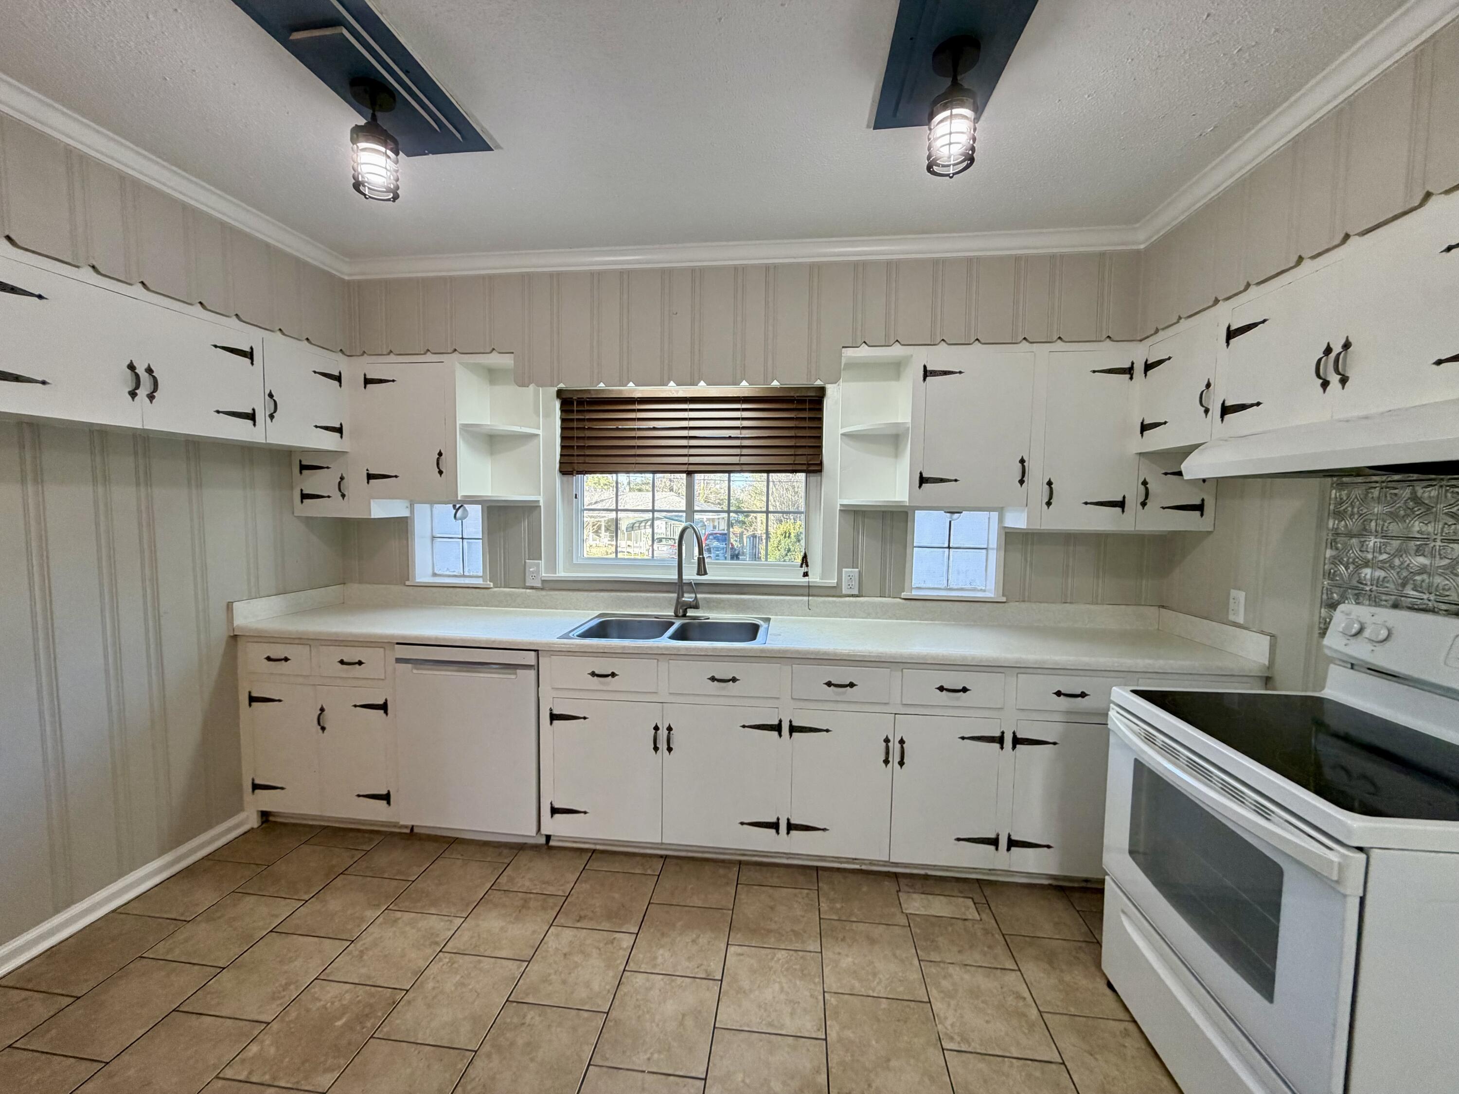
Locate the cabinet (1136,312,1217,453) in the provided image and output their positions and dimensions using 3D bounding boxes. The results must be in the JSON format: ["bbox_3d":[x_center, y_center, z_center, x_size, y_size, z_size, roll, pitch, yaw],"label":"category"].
[{"bbox_3d":[1.676,-0.549,2.017,0.303,0.418,0.410,1,5,7],"label":"cabinet"}]

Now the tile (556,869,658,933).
[{"bbox_3d":[-0.438,1.292,2.157,0.302,0.010,0.302,1,5,7],"label":"tile"}]

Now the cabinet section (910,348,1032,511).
[{"bbox_3d":[0.995,-0.496,2.534,0.472,0.646,0.277,1,4,6],"label":"cabinet section"}]

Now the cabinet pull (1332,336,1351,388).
[{"bbox_3d":[1.465,-0.440,1.417,0.025,0.126,0.022,1,5,7],"label":"cabinet pull"}]

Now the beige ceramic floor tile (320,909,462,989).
[{"bbox_3d":[-1.089,1.311,1.931,0.303,0.011,0.306,1,5,7],"label":"beige ceramic floor tile"}]

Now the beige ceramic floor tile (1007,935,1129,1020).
[{"bbox_3d":[1.066,1.341,1.839,0.302,0.010,0.304,1,5,7],"label":"beige ceramic floor tile"}]

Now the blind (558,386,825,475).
[{"bbox_3d":[-0.199,-0.554,2.848,1.290,0.410,0.065,1,5,6],"label":"blind"}]

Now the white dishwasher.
[{"bbox_3d":[-1.039,0.777,2.675,0.602,0.790,0.560,1,5,7],"label":"white dishwasher"}]

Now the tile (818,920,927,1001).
[{"bbox_3d":[0.455,1.329,1.904,0.302,0.010,0.304,1,5,7],"label":"tile"}]

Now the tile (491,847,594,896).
[{"bbox_3d":[-0.728,1.280,2.346,0.302,0.010,0.295,1,5,7],"label":"tile"}]

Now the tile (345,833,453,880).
[{"bbox_3d":[-1.338,1.268,2.426,0.303,0.011,0.299,1,5,7],"label":"tile"}]

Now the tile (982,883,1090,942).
[{"bbox_3d":[1.103,1.317,2.142,0.303,0.011,0.299,1,5,7],"label":"tile"}]

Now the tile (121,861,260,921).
[{"bbox_3d":[-1.985,1.280,2.200,0.304,0.010,0.305,1,5,7],"label":"tile"}]

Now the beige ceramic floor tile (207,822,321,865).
[{"bbox_3d":[-1.948,1.255,2.499,0.303,0.011,0.299,1,5,7],"label":"beige ceramic floor tile"}]

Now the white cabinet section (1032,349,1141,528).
[{"bbox_3d":[1.426,-0.444,2.490,0.397,0.723,0.277,1,4,6],"label":"white cabinet section"}]

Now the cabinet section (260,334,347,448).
[{"bbox_3d":[-1.902,-0.633,2.490,0.286,0.425,0.424,1,4,6],"label":"cabinet section"}]

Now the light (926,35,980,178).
[{"bbox_3d":[0.486,-0.942,1.277,0.100,0.240,0.100,1,5,7],"label":"light"}]

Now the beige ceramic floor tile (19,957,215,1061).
[{"bbox_3d":[-1.736,1.323,1.698,0.303,0.011,0.306,1,5,7],"label":"beige ceramic floor tile"}]

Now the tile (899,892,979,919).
[{"bbox_3d":[0.763,1.309,2.148,0.266,0.010,0.120,1,5,7],"label":"tile"}]

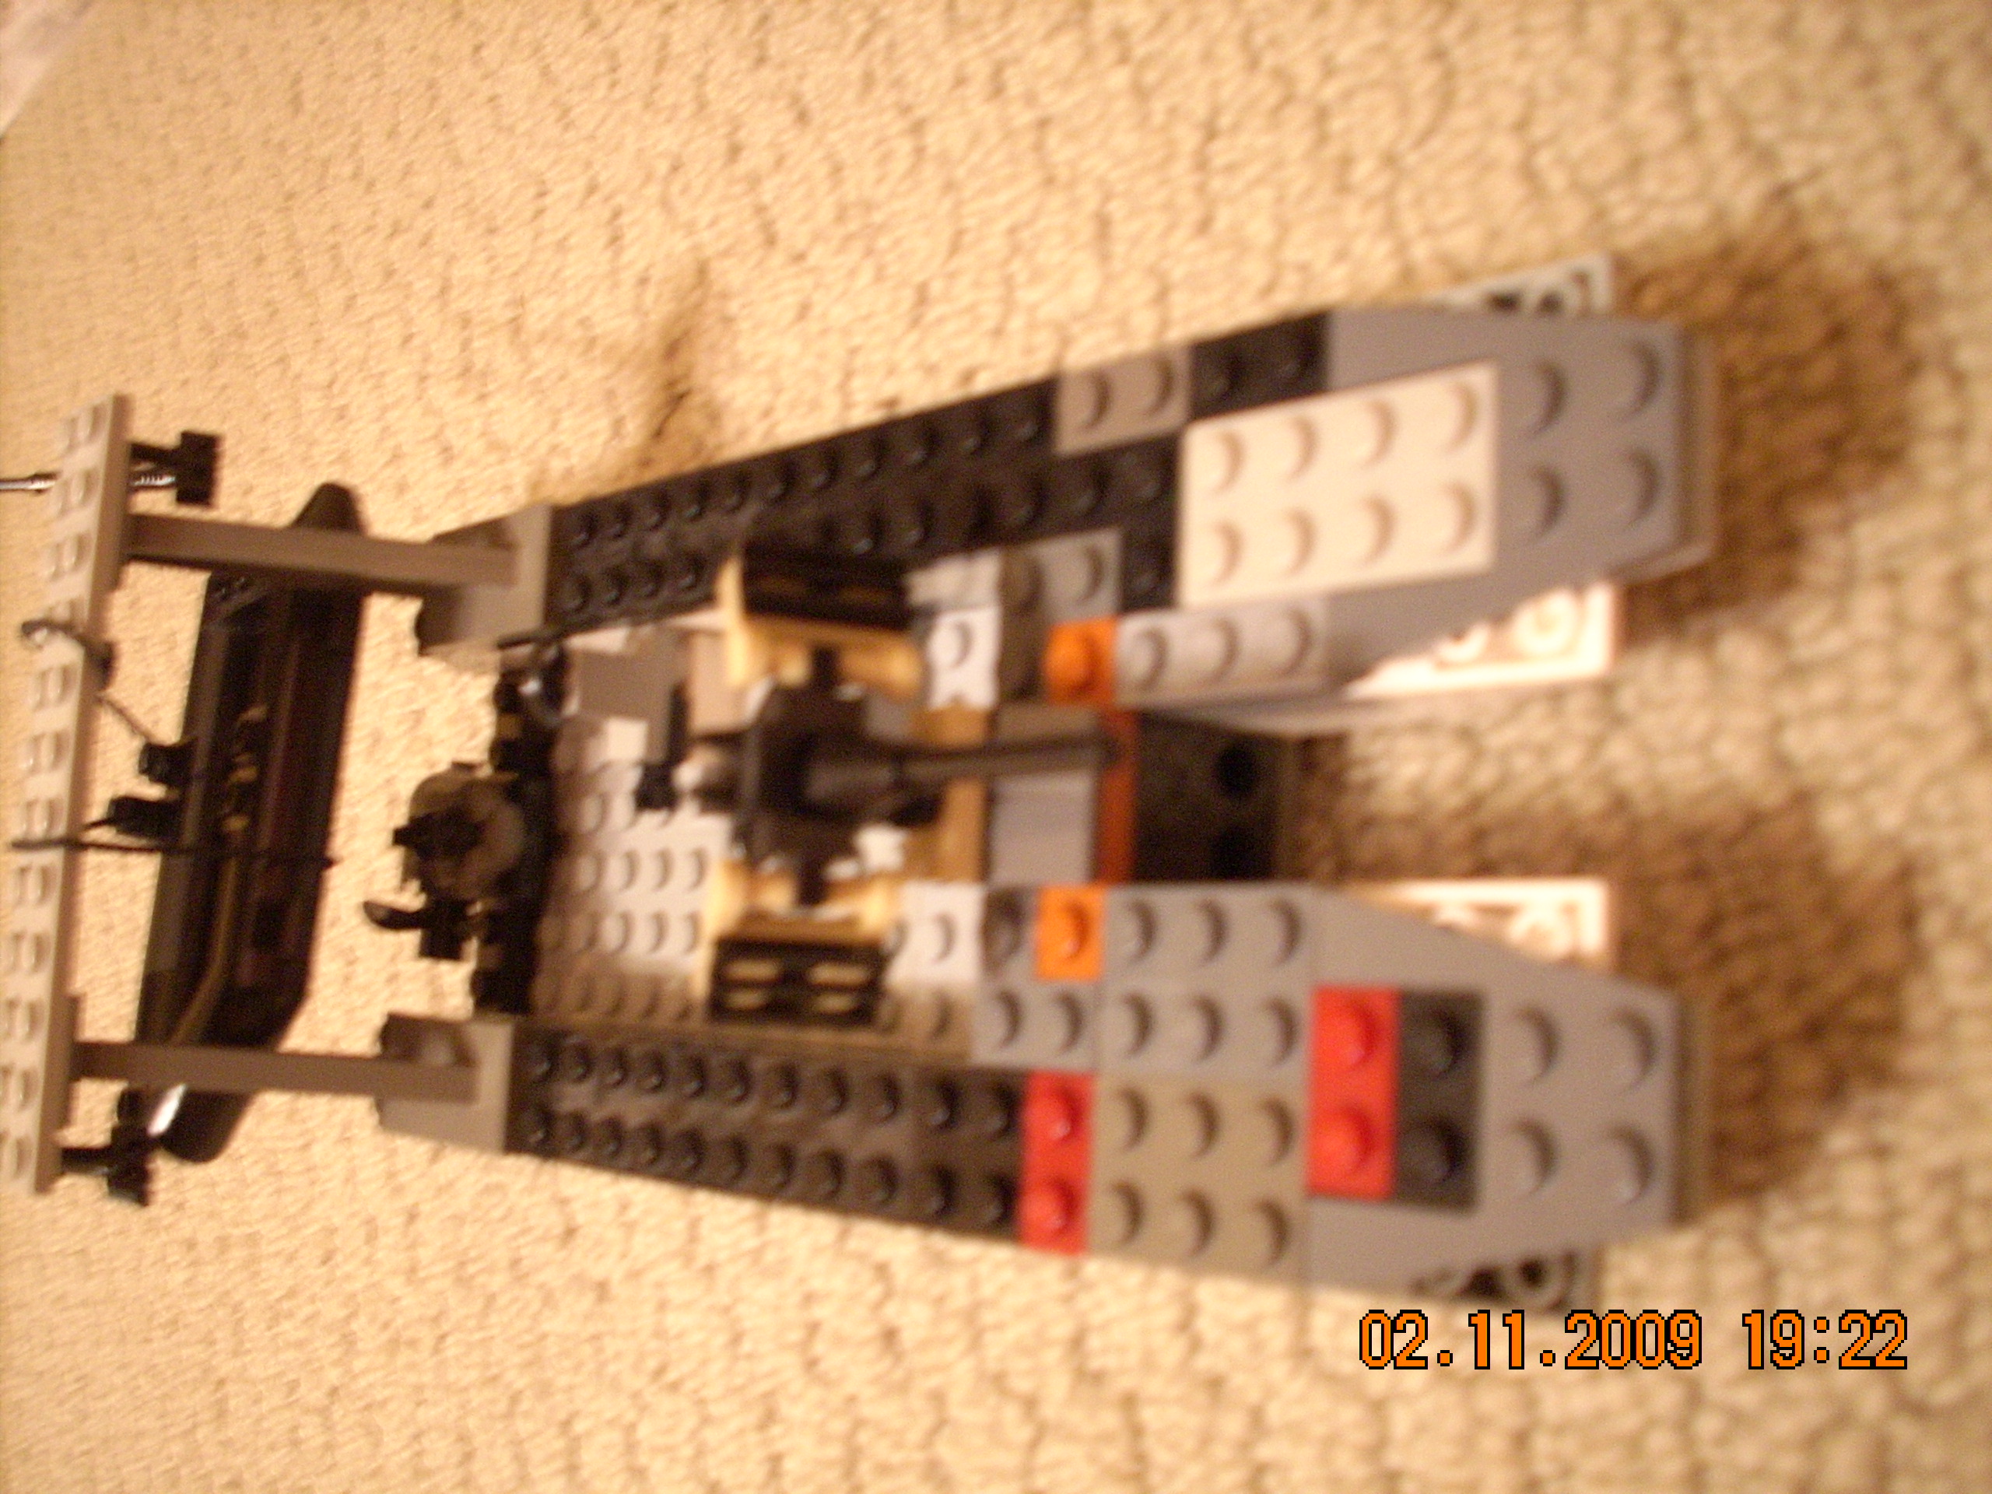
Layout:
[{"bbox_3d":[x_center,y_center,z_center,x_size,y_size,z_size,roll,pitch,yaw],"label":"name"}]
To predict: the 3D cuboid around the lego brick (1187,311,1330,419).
[{"bbox_3d":[0.024,-0.032,0.185,0.016,0.006,0.008,-5,80,46],"label":"lego brick"}]

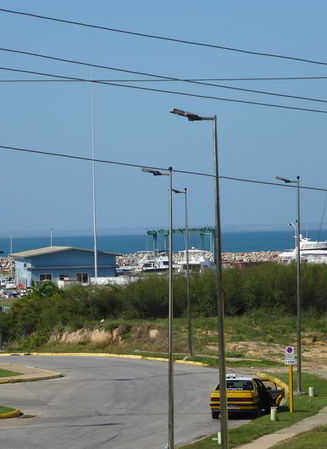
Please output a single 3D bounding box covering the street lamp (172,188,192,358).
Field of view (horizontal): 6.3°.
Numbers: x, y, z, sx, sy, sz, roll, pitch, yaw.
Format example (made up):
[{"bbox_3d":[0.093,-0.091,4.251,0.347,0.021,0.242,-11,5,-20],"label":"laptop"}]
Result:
[{"bbox_3d":[0.849,2.554,156.907,1.100,9.020,0.320,-1,0,-13],"label":"street lamp"}]

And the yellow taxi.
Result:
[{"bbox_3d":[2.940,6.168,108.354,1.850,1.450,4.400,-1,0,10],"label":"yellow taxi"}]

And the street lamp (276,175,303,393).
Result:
[{"bbox_3d":[5.146,2.472,123.071,1.100,8.920,0.320,-1,0,10],"label":"street lamp"}]

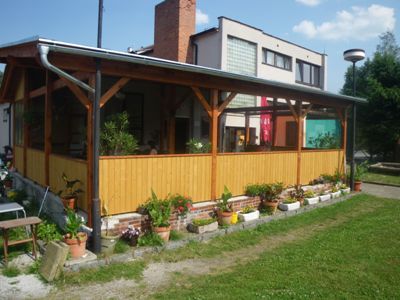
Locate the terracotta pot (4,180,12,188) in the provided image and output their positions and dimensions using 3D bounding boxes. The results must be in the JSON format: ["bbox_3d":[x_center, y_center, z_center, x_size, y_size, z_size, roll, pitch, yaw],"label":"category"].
[{"bbox_3d":[-5.446,0.981,9.200,0.220,0.220,0.220,-1,3,-39],"label":"terracotta pot"}]

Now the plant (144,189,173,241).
[{"bbox_3d":[-0.688,1.090,5.425,0.460,0.850,0.440,1,3,0],"label":"plant"}]

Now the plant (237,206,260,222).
[{"bbox_3d":[0.997,1.284,6.648,0.440,0.260,0.250,-1,4,-39],"label":"plant"}]

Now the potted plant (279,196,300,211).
[{"bbox_3d":[2.079,1.229,7.497,0.450,0.270,0.260,-1,4,-39],"label":"potted plant"}]

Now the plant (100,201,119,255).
[{"bbox_3d":[-1.328,1.084,4.725,0.320,0.800,0.320,-1,3,-39],"label":"plant"}]

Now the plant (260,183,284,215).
[{"bbox_3d":[1.583,1.071,7.112,0.500,0.660,0.480,1,3,0],"label":"plant"}]

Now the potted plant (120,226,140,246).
[{"bbox_3d":[-1.100,1.363,5.156,0.310,0.330,0.300,1,3,0],"label":"potted plant"}]

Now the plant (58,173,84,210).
[{"bbox_3d":[-2.264,0.731,5.700,0.410,0.620,0.410,-1,3,-40],"label":"plant"}]

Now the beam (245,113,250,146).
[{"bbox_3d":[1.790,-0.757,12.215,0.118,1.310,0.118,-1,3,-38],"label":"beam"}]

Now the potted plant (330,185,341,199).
[{"bbox_3d":[3.812,1.176,9.100,0.450,0.340,0.210,-1,3,-40],"label":"potted plant"}]

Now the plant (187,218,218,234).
[{"bbox_3d":[0.074,1.333,5.821,0.470,0.210,0.320,-1,3,-39],"label":"plant"}]

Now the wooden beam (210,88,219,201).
[{"bbox_3d":[0.264,-0.089,6.368,0.118,2.179,0.118,-1,3,-38],"label":"wooden beam"}]

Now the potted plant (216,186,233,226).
[{"bbox_3d":[0.494,1.133,6.520,0.310,0.750,0.310,1,2,0],"label":"potted plant"}]

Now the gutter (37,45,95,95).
[{"bbox_3d":[-1.807,-1.083,4.379,0.120,0.520,0.900,3,3,26],"label":"gutter"}]

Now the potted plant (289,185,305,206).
[{"bbox_3d":[2.292,1.081,7.684,0.317,0.494,0.288,-1,3,-38],"label":"potted plant"}]

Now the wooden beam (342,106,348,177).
[{"bbox_3d":[4.740,-0.201,10.588,0.140,2.364,0.140,-1,3,-39],"label":"wooden beam"}]

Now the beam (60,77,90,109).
[{"bbox_3d":[-1.959,-0.941,5.030,0.100,0.680,0.100,4,48,50],"label":"beam"}]

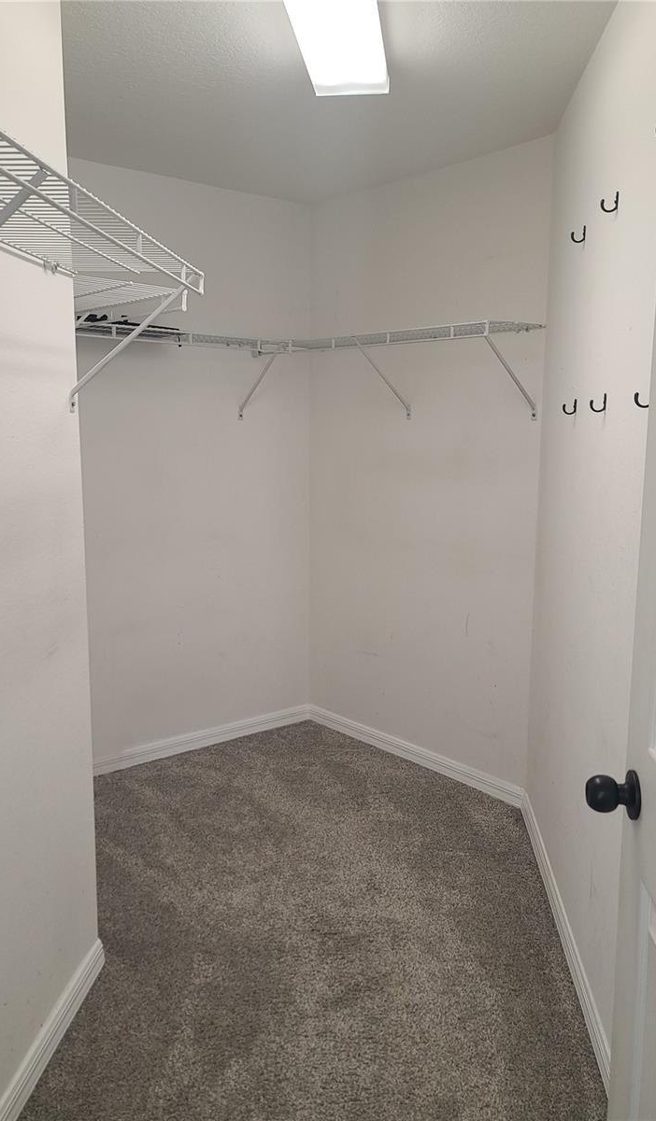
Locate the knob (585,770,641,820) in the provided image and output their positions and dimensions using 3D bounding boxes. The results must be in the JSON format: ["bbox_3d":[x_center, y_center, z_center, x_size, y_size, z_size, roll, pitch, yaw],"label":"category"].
[{"bbox_3d":[0.390,0.321,1.115,0.062,0.066,0.066,1,9,6],"label":"knob"}]

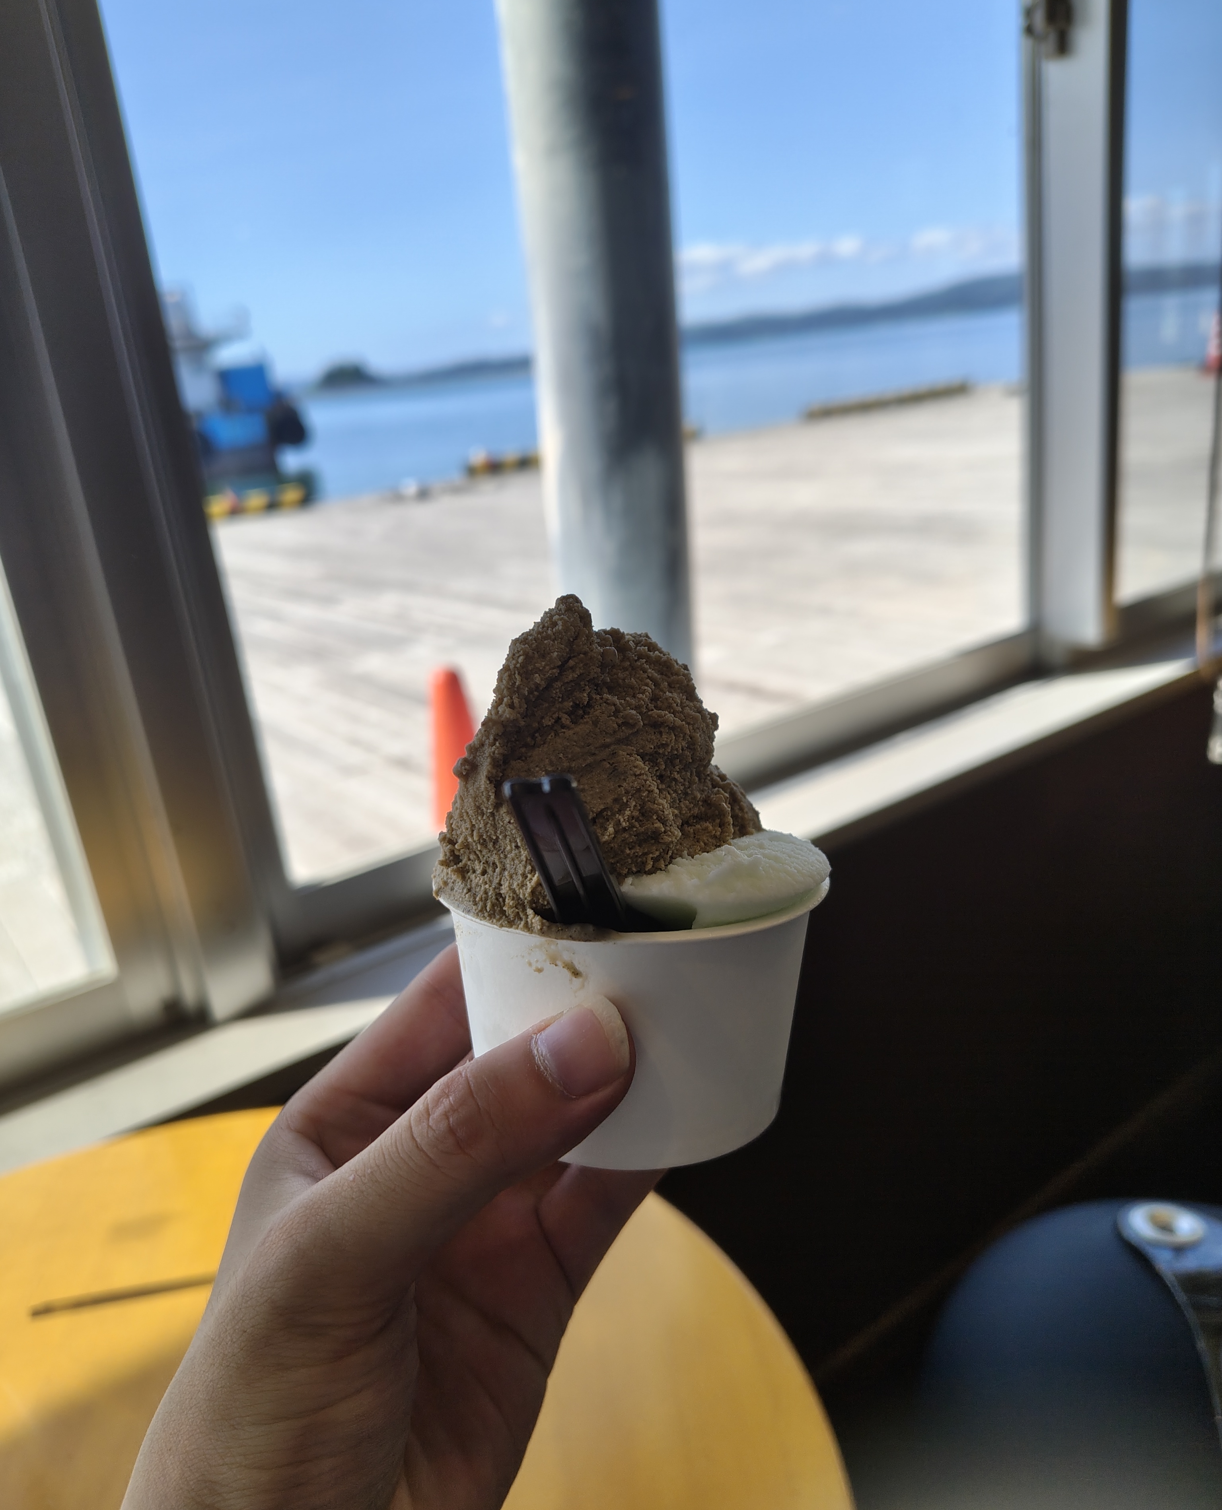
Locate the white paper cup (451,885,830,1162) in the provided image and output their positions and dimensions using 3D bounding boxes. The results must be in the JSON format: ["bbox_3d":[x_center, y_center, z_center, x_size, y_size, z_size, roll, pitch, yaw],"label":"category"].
[{"bbox_3d":[0.005,0.050,0.247,0.084,0.051,0.084,-1,11,0],"label":"white paper cup"}]

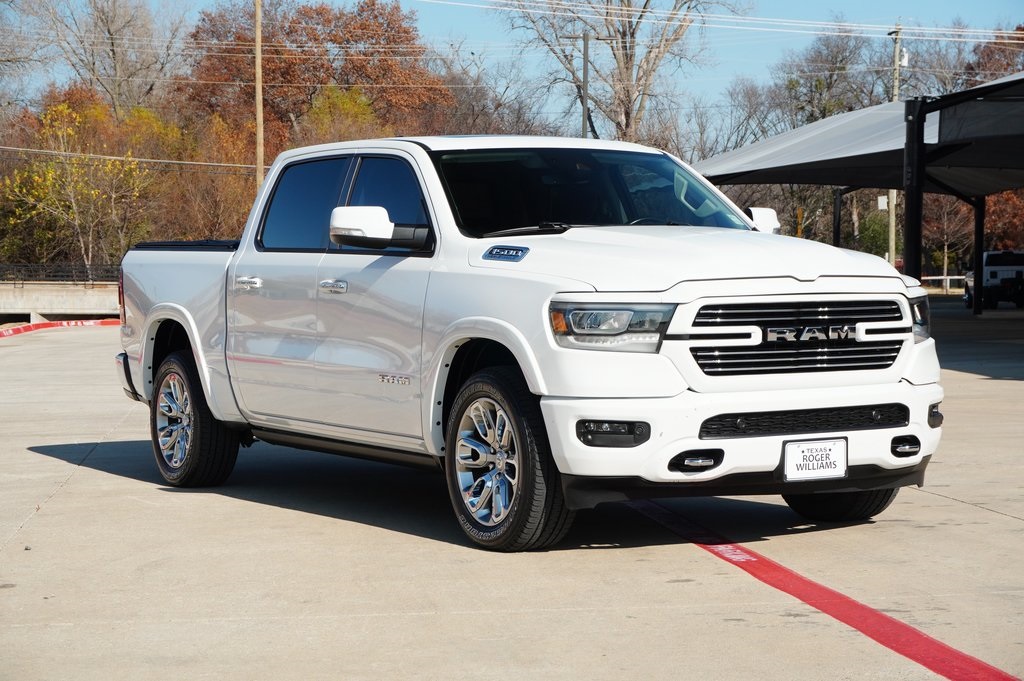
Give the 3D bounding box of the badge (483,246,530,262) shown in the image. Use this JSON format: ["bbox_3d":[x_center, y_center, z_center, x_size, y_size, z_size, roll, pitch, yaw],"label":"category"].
[{"bbox_3d":[-0.032,-0.371,9.154,0.018,0.073,0.335,28,-11,-32],"label":"badge"}]

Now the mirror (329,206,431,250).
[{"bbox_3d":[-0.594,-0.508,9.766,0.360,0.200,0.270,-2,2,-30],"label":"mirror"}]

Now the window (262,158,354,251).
[{"bbox_3d":[-1.068,-0.684,10.861,0.045,0.475,0.830,19,-8,-29],"label":"window"}]

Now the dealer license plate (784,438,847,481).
[{"bbox_3d":[1.235,0.484,8.639,0.312,0.160,0.015,-2,3,-30],"label":"dealer license plate"}]

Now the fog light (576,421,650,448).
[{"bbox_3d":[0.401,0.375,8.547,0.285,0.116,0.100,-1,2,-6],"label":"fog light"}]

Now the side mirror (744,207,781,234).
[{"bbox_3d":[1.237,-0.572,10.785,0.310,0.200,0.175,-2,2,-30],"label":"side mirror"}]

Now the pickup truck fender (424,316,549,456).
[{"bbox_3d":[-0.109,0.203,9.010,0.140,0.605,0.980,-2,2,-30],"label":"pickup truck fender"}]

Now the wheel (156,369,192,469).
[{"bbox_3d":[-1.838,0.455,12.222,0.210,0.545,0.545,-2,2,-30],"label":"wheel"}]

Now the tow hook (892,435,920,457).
[{"bbox_3d":[1.656,0.445,8.980,0.195,0.092,0.080,-2,2,-41],"label":"tow hook"}]

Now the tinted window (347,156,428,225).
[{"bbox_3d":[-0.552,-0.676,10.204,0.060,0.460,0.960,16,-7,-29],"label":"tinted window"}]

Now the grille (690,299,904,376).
[{"bbox_3d":[1.209,-0.013,8.797,1.120,0.305,0.140,-2,2,-30],"label":"grille"}]

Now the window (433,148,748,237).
[{"bbox_3d":[0.386,-0.711,10.180,1.560,0.130,0.780,-2,39,-30],"label":"window"}]

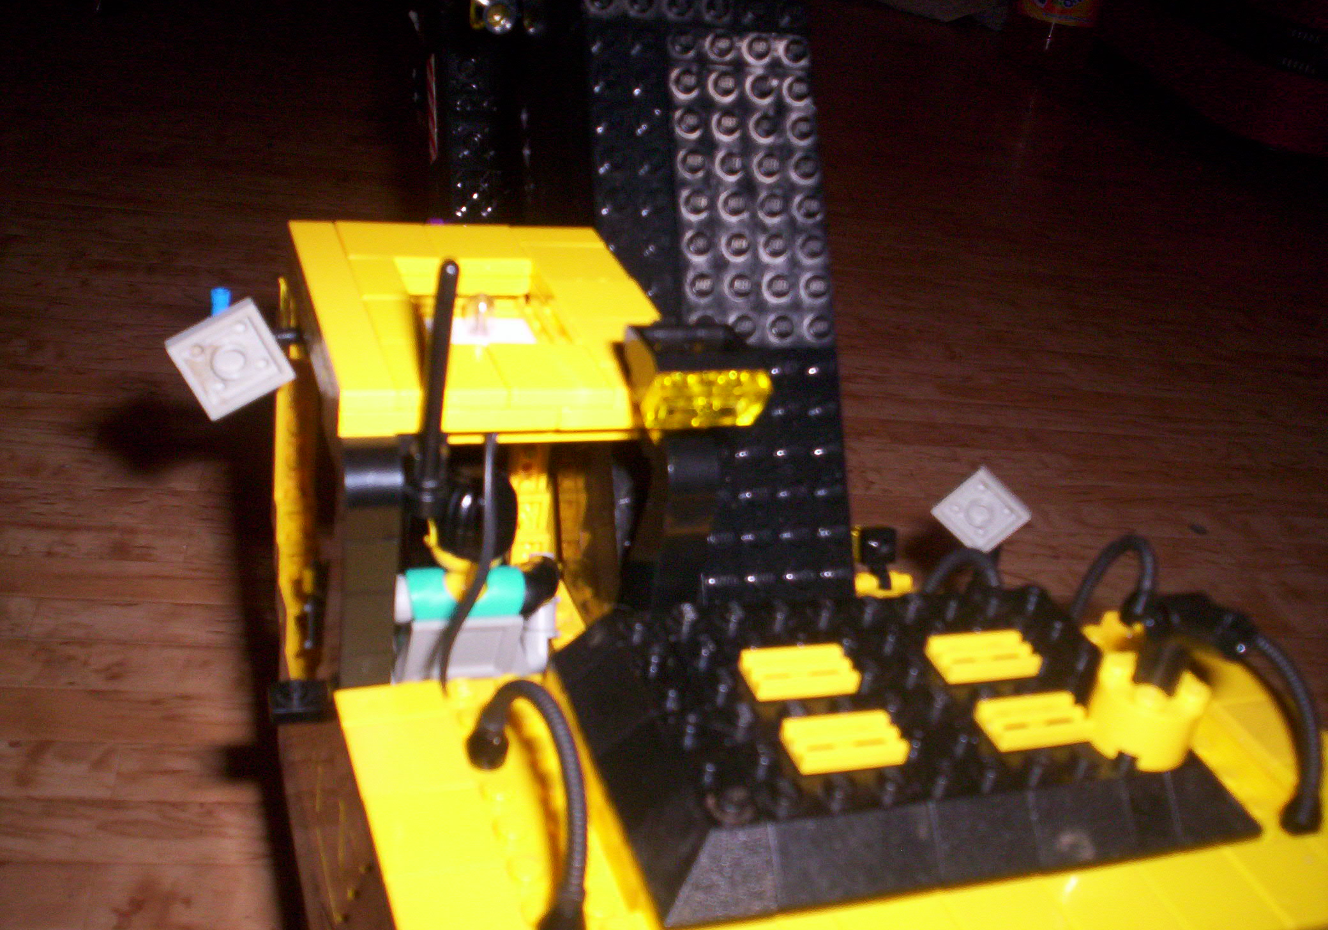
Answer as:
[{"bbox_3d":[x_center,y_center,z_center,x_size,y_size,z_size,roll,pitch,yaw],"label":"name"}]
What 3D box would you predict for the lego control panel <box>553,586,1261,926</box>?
[{"bbox_3d":[0.037,0.039,0.215,0.096,0.011,0.056,-2,31,-20],"label":"lego control panel"}]

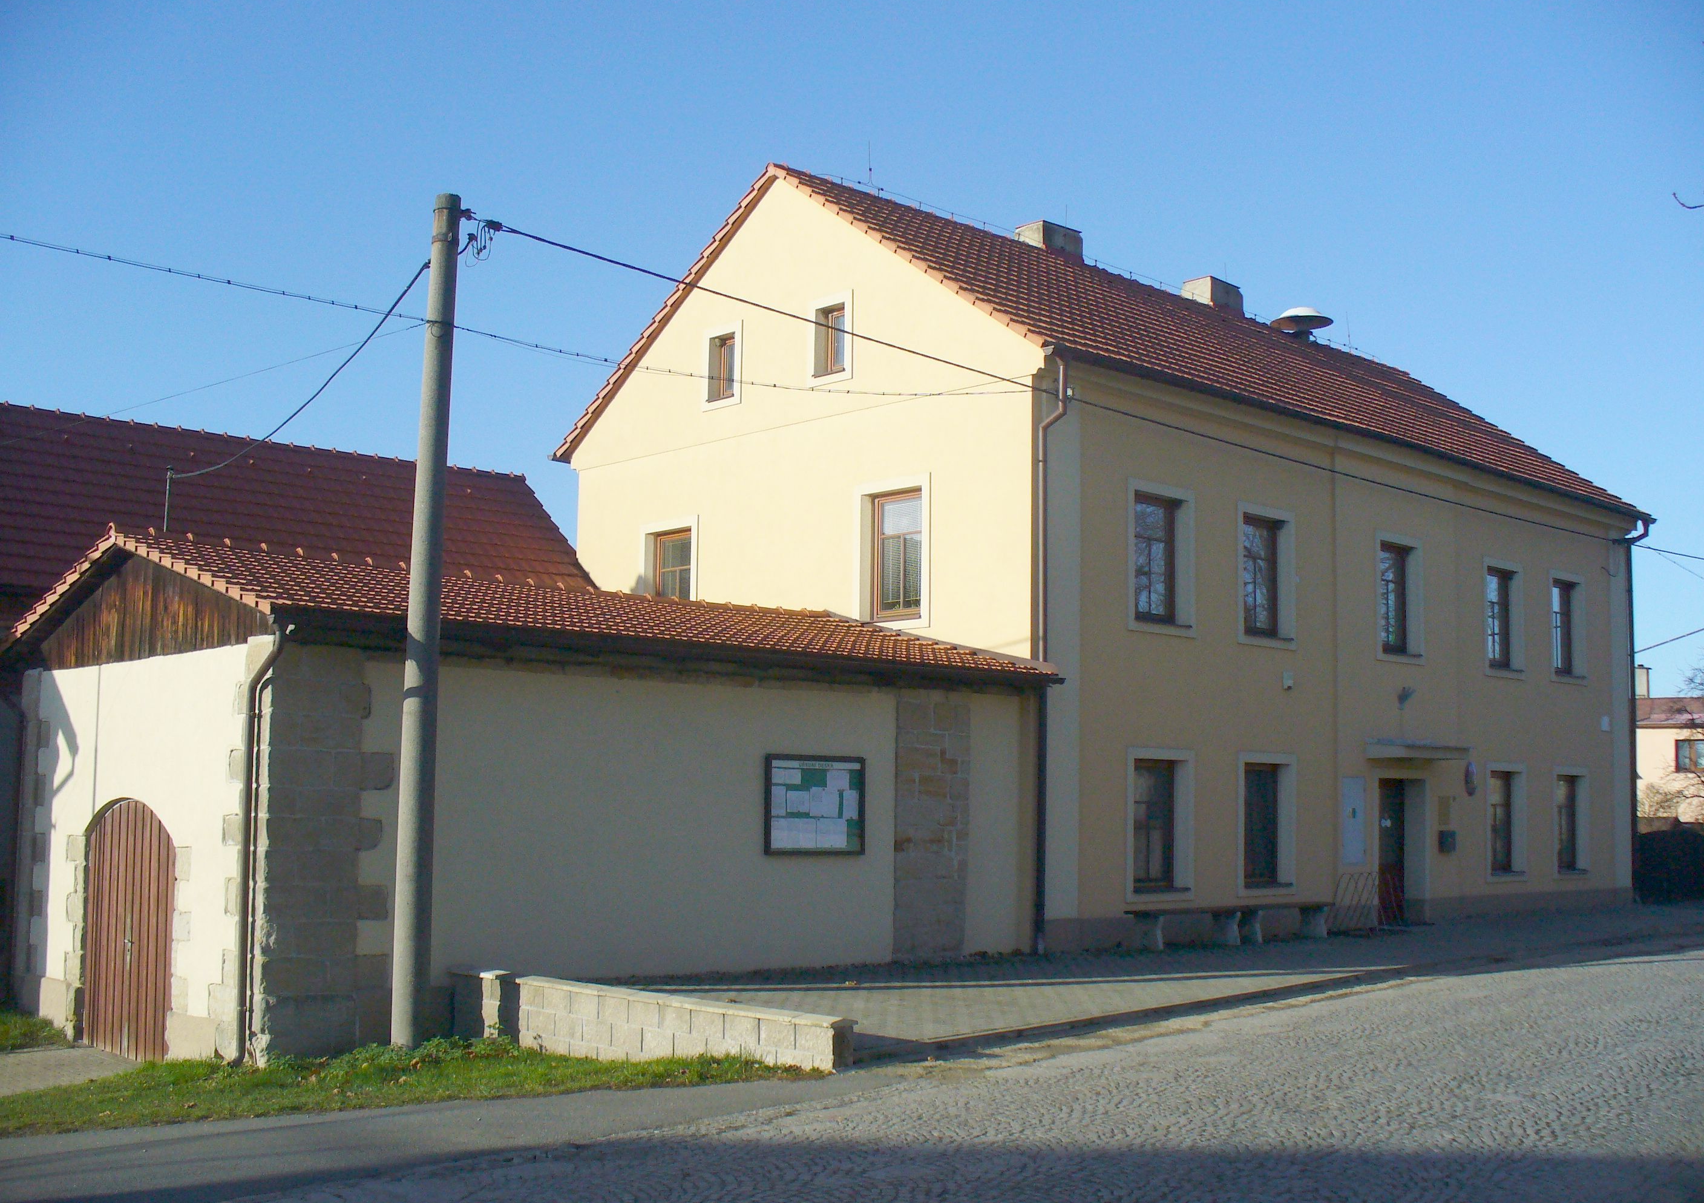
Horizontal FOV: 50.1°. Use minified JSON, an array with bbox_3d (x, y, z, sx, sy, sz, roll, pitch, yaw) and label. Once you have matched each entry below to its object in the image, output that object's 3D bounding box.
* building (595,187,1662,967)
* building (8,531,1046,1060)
[{"bbox_3d":[4.843,-0.131,29.873,16.278,10.329,10.149,7,-8,-42],"label":"building"},{"bbox_3d":[-3.629,2.006,20.166,9.244,4.723,7.285,7,-8,-42],"label":"building"}]

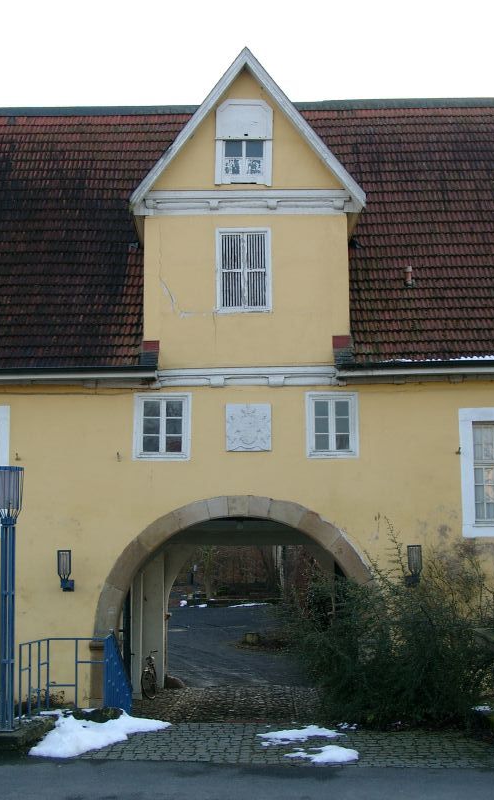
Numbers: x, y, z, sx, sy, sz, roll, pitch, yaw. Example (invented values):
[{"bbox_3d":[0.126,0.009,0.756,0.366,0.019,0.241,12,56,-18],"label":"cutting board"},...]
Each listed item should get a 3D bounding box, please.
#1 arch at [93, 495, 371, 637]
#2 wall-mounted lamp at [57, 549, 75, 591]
[{"bbox_3d":[-0.108,2.914,20.191,5.164,2.482,0.450,-1,-8,1],"label":"arch"},{"bbox_3d":[-3.120,2.939,19.918,0.230,0.720,0.450,-1,-8,1],"label":"wall-mounted lamp"}]

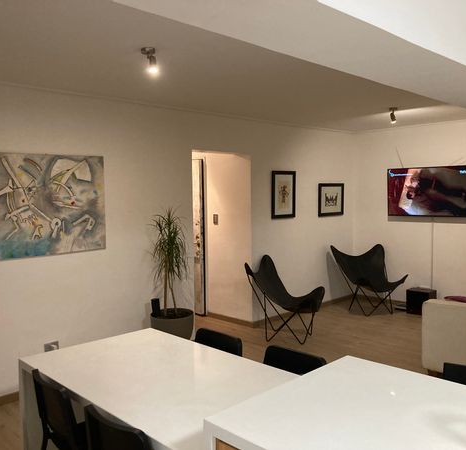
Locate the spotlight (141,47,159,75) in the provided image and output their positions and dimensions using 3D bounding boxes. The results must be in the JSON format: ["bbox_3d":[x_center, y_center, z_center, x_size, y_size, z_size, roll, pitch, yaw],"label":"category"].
[{"bbox_3d":[-0.495,-0.969,2.877,0.100,0.139,0.100,-5,6,-44],"label":"spotlight"}]

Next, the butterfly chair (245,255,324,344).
[{"bbox_3d":[0.588,0.819,5.336,0.698,0.853,0.766,1,4,20],"label":"butterfly chair"}]

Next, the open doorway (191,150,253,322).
[{"bbox_3d":[-0.133,0.239,5.391,0.885,2.025,0.150,-5,6,-44],"label":"open doorway"}]

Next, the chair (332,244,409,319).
[{"bbox_3d":[1.812,0.725,6.422,0.766,0.853,0.698,-2,4,-18],"label":"chair"}]

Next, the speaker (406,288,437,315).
[{"bbox_3d":[2.467,0.999,6.319,0.267,0.301,0.288,-5,6,-44],"label":"speaker"}]

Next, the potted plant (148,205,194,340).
[{"bbox_3d":[-0.570,0.572,4.544,0.430,1.490,0.430,-1,4,0],"label":"potted plant"}]

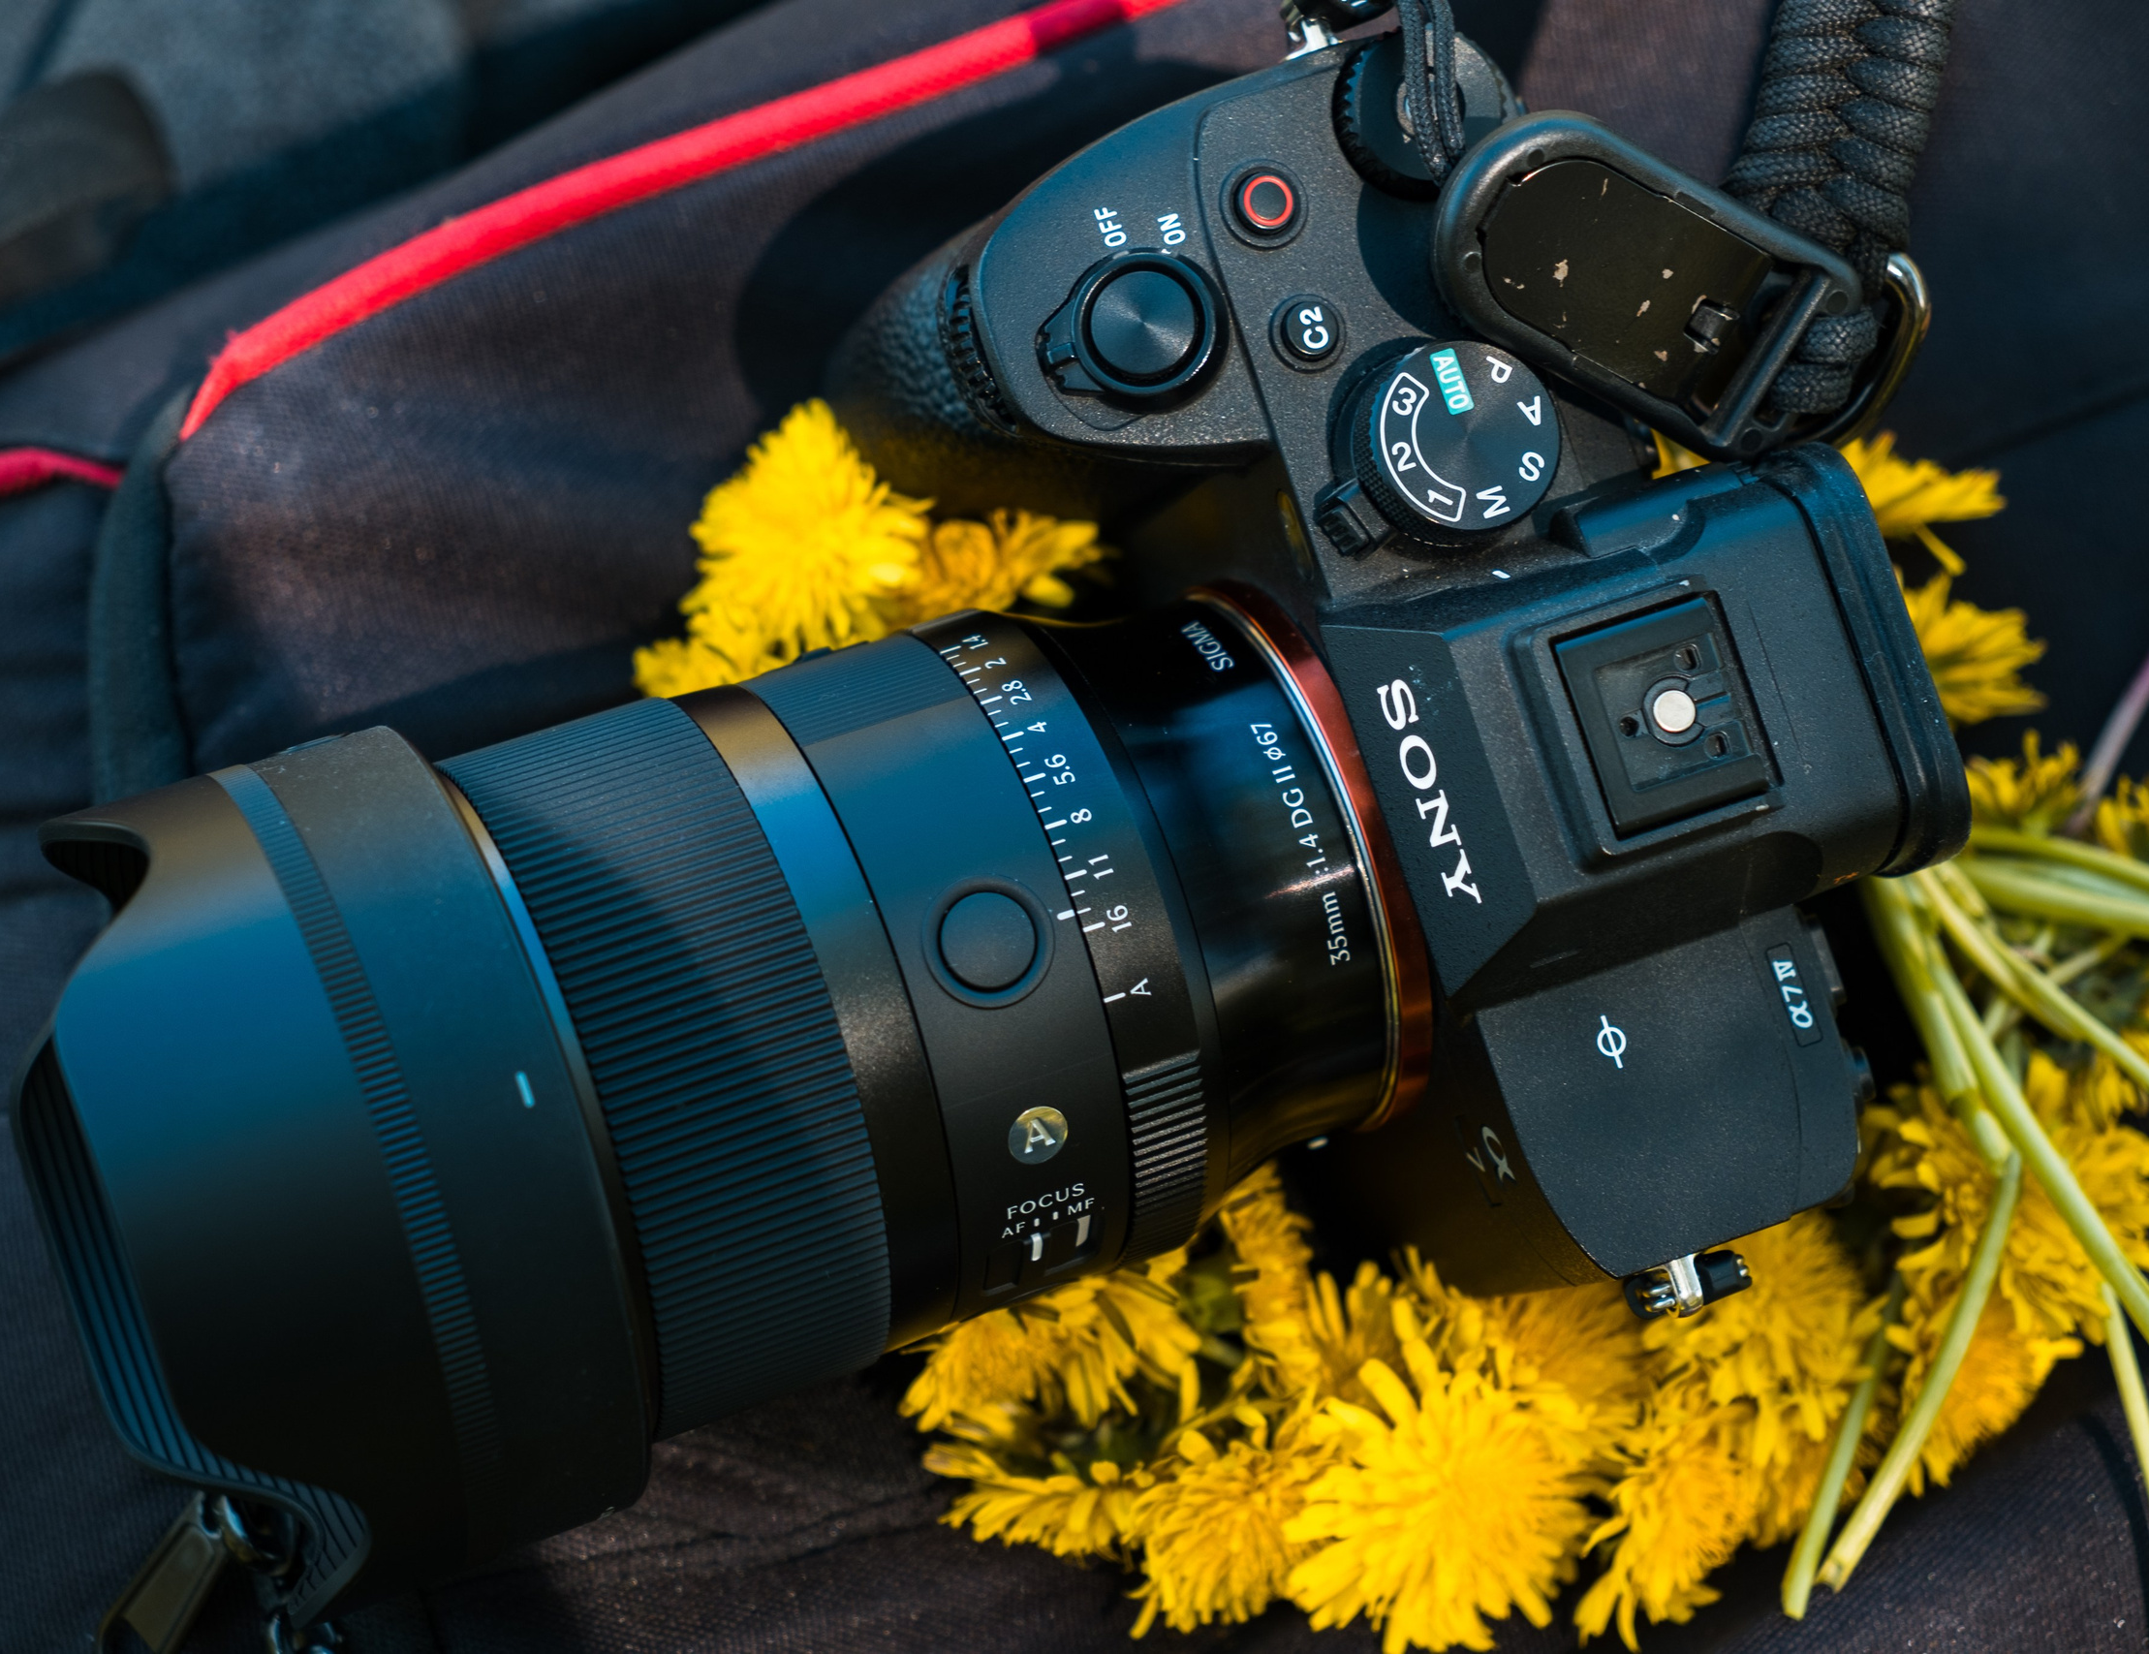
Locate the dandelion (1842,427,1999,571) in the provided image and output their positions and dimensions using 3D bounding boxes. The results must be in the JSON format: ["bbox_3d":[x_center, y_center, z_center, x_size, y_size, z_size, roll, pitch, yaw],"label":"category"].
[{"bbox_3d":[0.099,-0.039,0.615,0.026,0.021,0.021,-18,87,-18],"label":"dandelion"}]

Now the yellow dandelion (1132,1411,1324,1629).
[{"bbox_3d":[0.017,0.079,0.584,0.026,0.021,0.026,2,81,-16],"label":"yellow dandelion"}]

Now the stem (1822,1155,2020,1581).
[{"bbox_3d":[0.098,0.063,0.600,0.003,0.003,0.055,25,87,-12],"label":"stem"}]

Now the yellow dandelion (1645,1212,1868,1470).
[{"bbox_3d":[0.078,0.059,0.597,0.027,0.023,0.029,2,81,-16],"label":"yellow dandelion"}]

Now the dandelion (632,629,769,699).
[{"bbox_3d":[-0.042,-0.017,0.584,0.025,0.020,0.021,-18,87,-18],"label":"dandelion"}]

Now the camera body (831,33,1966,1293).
[{"bbox_3d":[0.030,-0.013,0.556,0.081,0.097,0.131,-18,87,-18],"label":"camera body"}]

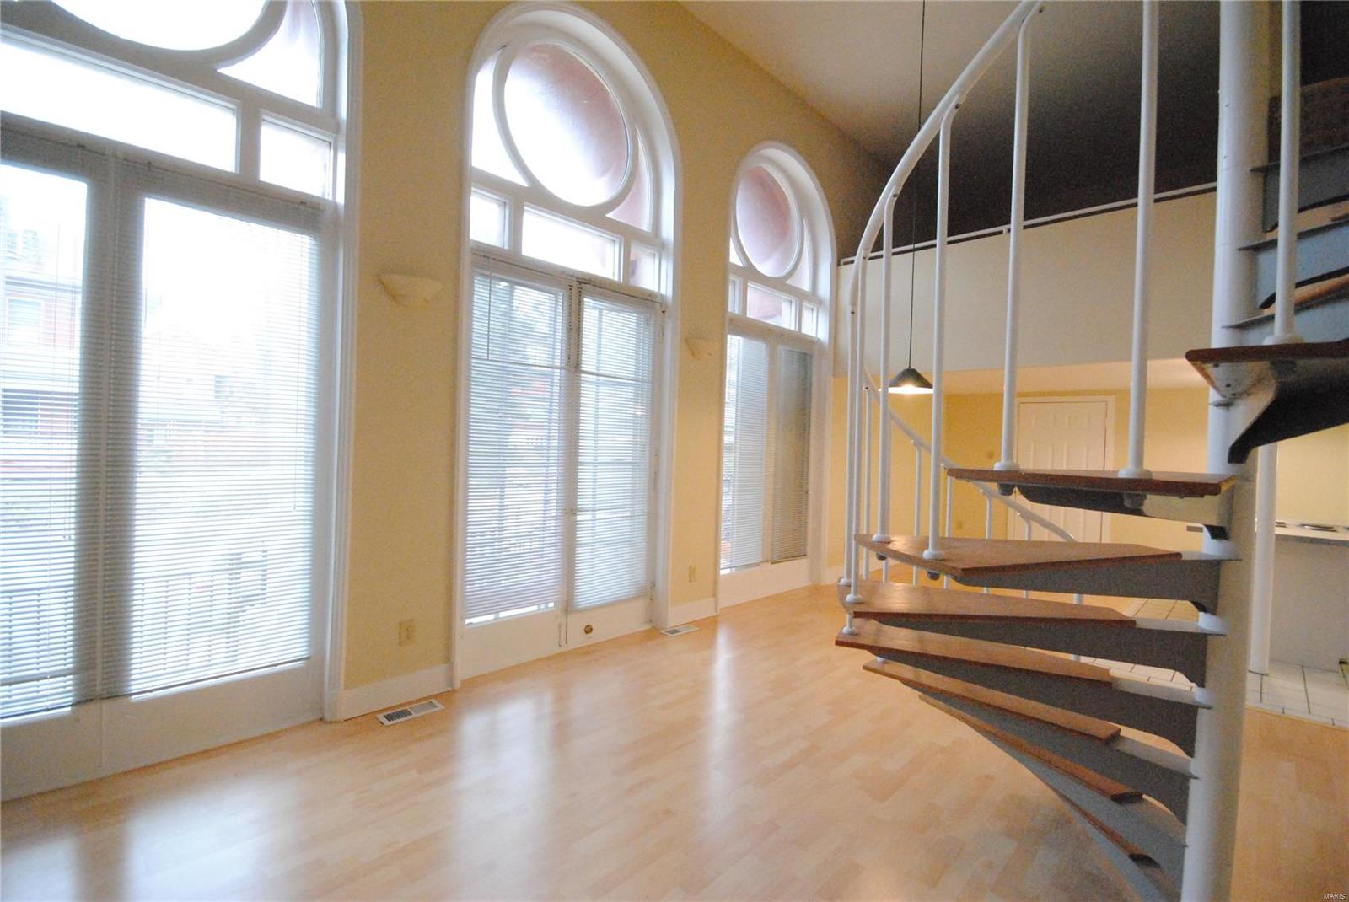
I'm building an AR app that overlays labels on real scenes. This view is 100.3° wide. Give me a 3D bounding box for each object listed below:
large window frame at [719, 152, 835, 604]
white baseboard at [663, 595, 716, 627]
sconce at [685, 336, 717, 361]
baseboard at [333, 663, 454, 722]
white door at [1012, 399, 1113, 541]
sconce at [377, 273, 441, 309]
[{"bbox_3d":[0.965,-0.692,5.178,1.645,4.091,0.150,1,1,-44],"label":"large window frame"},{"bbox_3d":[0.138,1.262,4.410,0.550,0.146,0.020,1,1,-44],"label":"white baseboard"},{"bbox_3d":[0.230,-0.763,4.318,0.305,0.121,0.124,1,1,-44],"label":"sconce"},{"bbox_3d":[-1.409,1.227,2.895,0.550,0.146,0.020,1,1,-44],"label":"baseboard"},{"bbox_3d":[4.762,0.426,6.985,0.060,2.070,0.950,1,1,-44],"label":"white door"},{"bbox_3d":[-1.301,-0.798,2.827,0.302,0.120,0.124,1,1,-44],"label":"sconce"}]

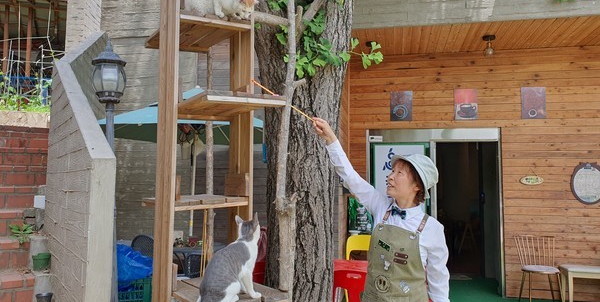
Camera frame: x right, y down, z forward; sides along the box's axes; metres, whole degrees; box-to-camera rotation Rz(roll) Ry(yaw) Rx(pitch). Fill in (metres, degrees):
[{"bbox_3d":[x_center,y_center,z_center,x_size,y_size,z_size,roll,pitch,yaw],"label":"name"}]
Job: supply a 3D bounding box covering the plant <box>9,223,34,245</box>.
[{"bbox_3d":[-1.888,0.566,3.060,0.165,0.135,0.160,4,-6,-34],"label":"plant"}]

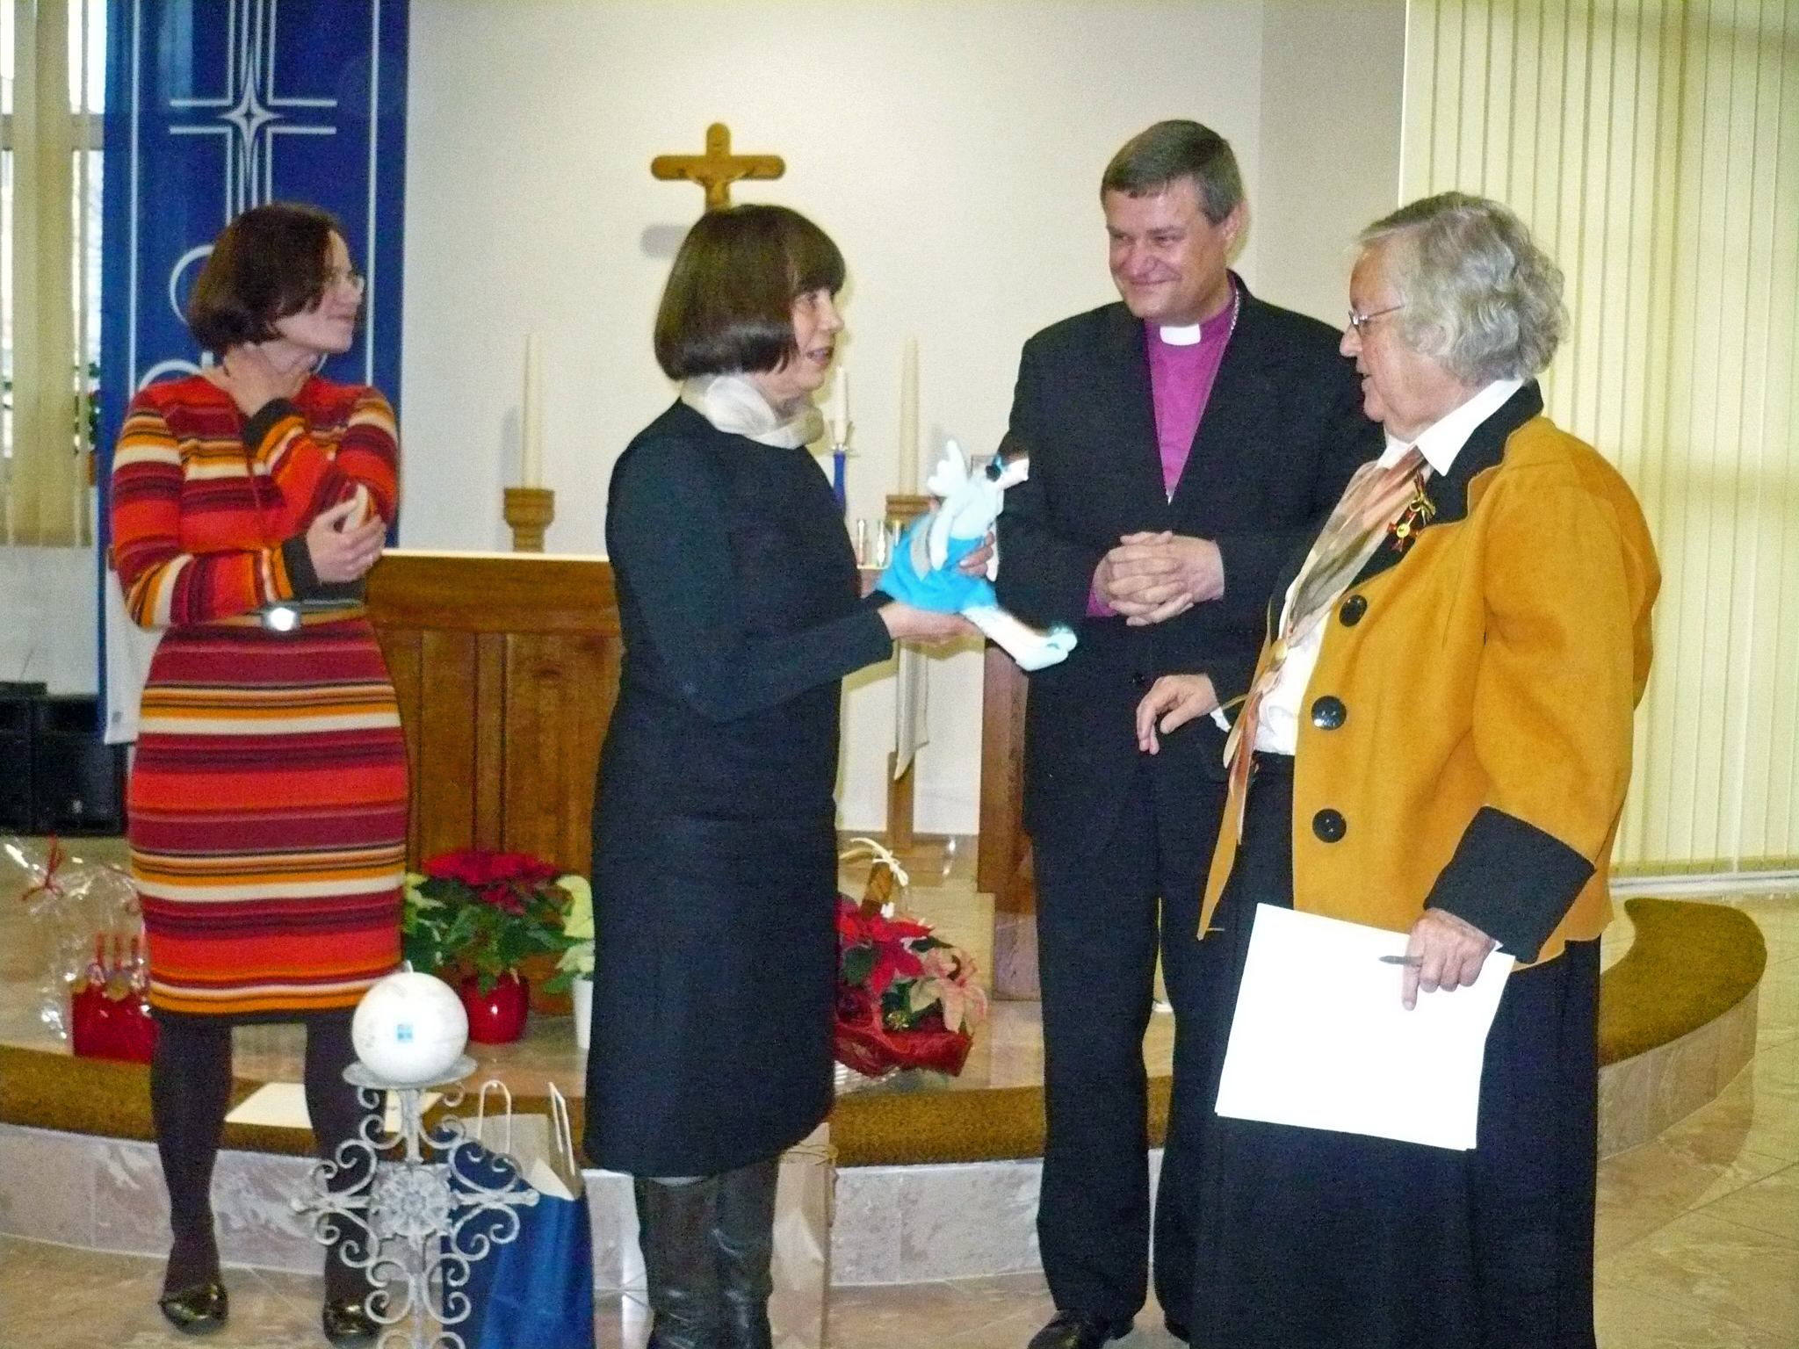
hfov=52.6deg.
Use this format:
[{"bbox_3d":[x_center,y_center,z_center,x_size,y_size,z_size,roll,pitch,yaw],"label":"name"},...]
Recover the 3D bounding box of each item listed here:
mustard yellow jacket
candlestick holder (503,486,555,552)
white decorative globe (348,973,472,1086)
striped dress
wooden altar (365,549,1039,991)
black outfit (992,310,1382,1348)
[{"bbox_3d":[0.629,-0.001,2.140,0.410,0.650,0.500,-1,4,-31],"label":"mustard yellow jacket"},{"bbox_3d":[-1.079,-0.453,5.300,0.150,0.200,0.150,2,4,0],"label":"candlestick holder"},{"bbox_3d":[-0.565,0.409,2.100,0.134,0.134,0.134,2,4,0],"label":"white decorative globe"},{"bbox_3d":[-0.929,0.025,2.640,0.430,0.920,0.320,1,4,-16],"label":"striped dress"},{"bbox_3d":[-0.600,0.210,4.100,1.500,0.950,0.700,2,4,3],"label":"wooden altar"},{"bbox_3d":[0.422,0.185,2.700,0.570,1.540,0.390,3,4,16],"label":"black outfit"}]

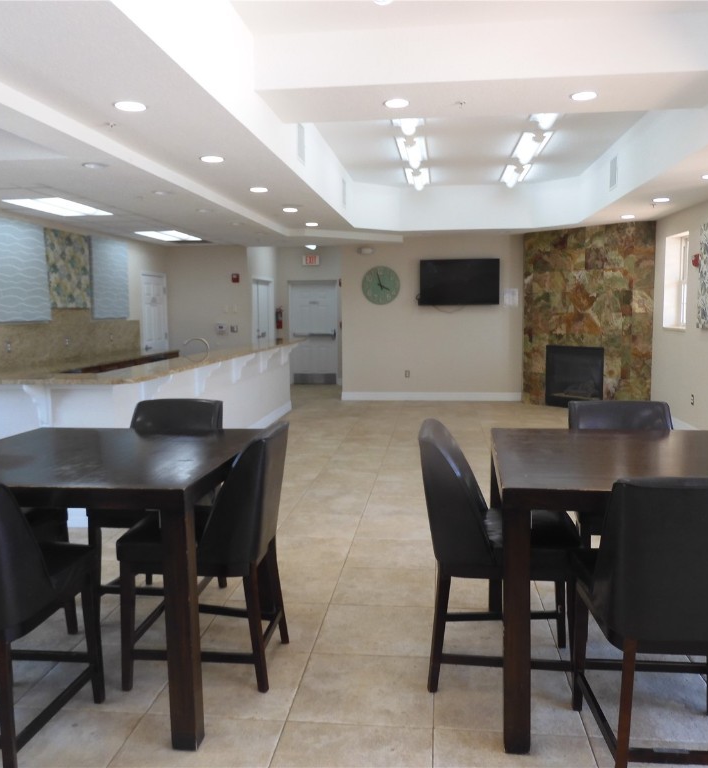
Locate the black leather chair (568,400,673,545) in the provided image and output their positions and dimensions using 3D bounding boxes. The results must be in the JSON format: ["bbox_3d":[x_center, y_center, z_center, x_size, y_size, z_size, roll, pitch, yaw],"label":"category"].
[{"bbox_3d":[1.310,0.632,3.365,0.530,1.025,0.610,0,6,7],"label":"black leather chair"}]

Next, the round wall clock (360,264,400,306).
[{"bbox_3d":[0.436,-1.572,11.334,0.610,0.610,0.040,0,6,7],"label":"round wall clock"}]

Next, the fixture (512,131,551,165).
[{"bbox_3d":[1.966,-2.598,7.879,0.315,0.090,1.220,0,6,7],"label":"fixture"}]

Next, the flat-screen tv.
[{"bbox_3d":[1.657,-1.589,11.118,1.235,0.710,0.080,0,6,7],"label":"flat-screen tv"}]

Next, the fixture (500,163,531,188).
[{"bbox_3d":[2.167,-2.778,9.537,0.315,0.090,1.220,0,6,7],"label":"fixture"}]

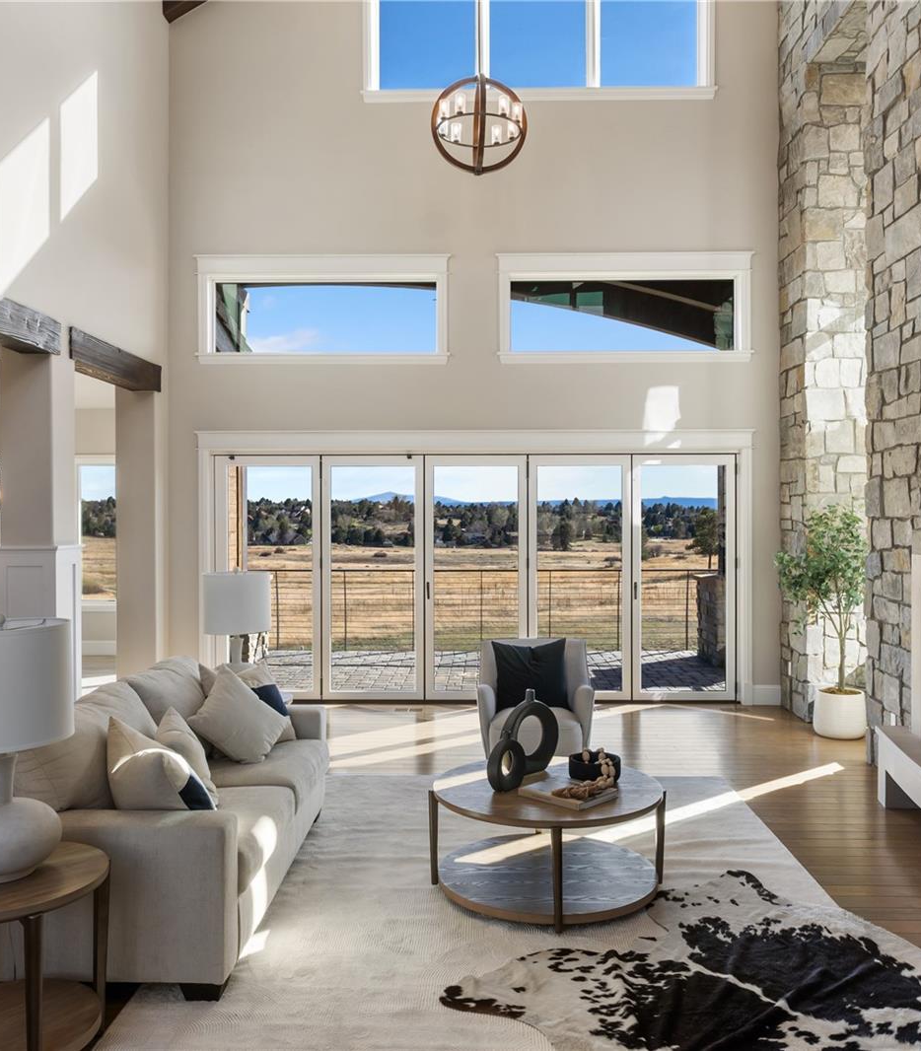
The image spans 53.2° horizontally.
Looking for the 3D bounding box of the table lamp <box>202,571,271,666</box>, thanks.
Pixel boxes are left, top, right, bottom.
[{"bbox_3d":[-1.417,0.681,5.861,0.420,0.795,0.420,0,1,1],"label":"table lamp"}]

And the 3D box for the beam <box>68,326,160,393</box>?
[{"bbox_3d":[-2.855,-1.314,7.447,0.235,0.238,1.780,0,1,1],"label":"beam"}]

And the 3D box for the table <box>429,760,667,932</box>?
[{"bbox_3d":[0.419,1.486,4.385,1.120,0.447,1.120,0,1,1],"label":"table"}]

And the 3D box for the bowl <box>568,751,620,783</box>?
[{"bbox_3d":[0.680,1.214,4.647,0.260,0.090,0.260,0,1,1],"label":"bowl"}]

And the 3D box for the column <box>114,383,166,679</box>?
[{"bbox_3d":[-2.939,0.236,8.499,0.375,2.880,0.350,0,1,1],"label":"column"}]

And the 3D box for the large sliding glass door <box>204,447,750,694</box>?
[{"bbox_3d":[0.113,0.479,8.654,4.980,2.385,0.140,0,1,1],"label":"large sliding glass door"}]

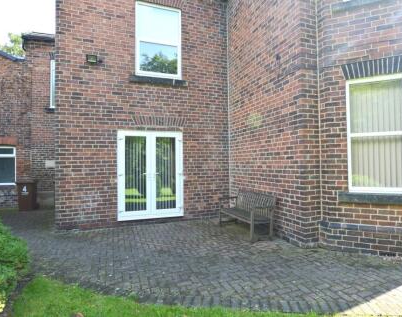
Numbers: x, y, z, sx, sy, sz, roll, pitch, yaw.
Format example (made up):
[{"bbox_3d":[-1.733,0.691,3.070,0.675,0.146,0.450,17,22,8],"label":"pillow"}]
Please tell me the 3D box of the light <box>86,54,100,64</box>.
[{"bbox_3d":[-2.411,-2.192,5.268,0.250,0.170,0.140,0,-1,-18],"label":"light"}]

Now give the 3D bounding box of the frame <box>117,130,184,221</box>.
[{"bbox_3d":[-1.183,0.399,5.755,1.540,2.090,0.100,0,-1,-18],"label":"frame"}]

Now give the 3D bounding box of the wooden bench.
[{"bbox_3d":[0.935,1.103,5.061,0.550,0.850,1.450,0,-1,-18],"label":"wooden bench"}]

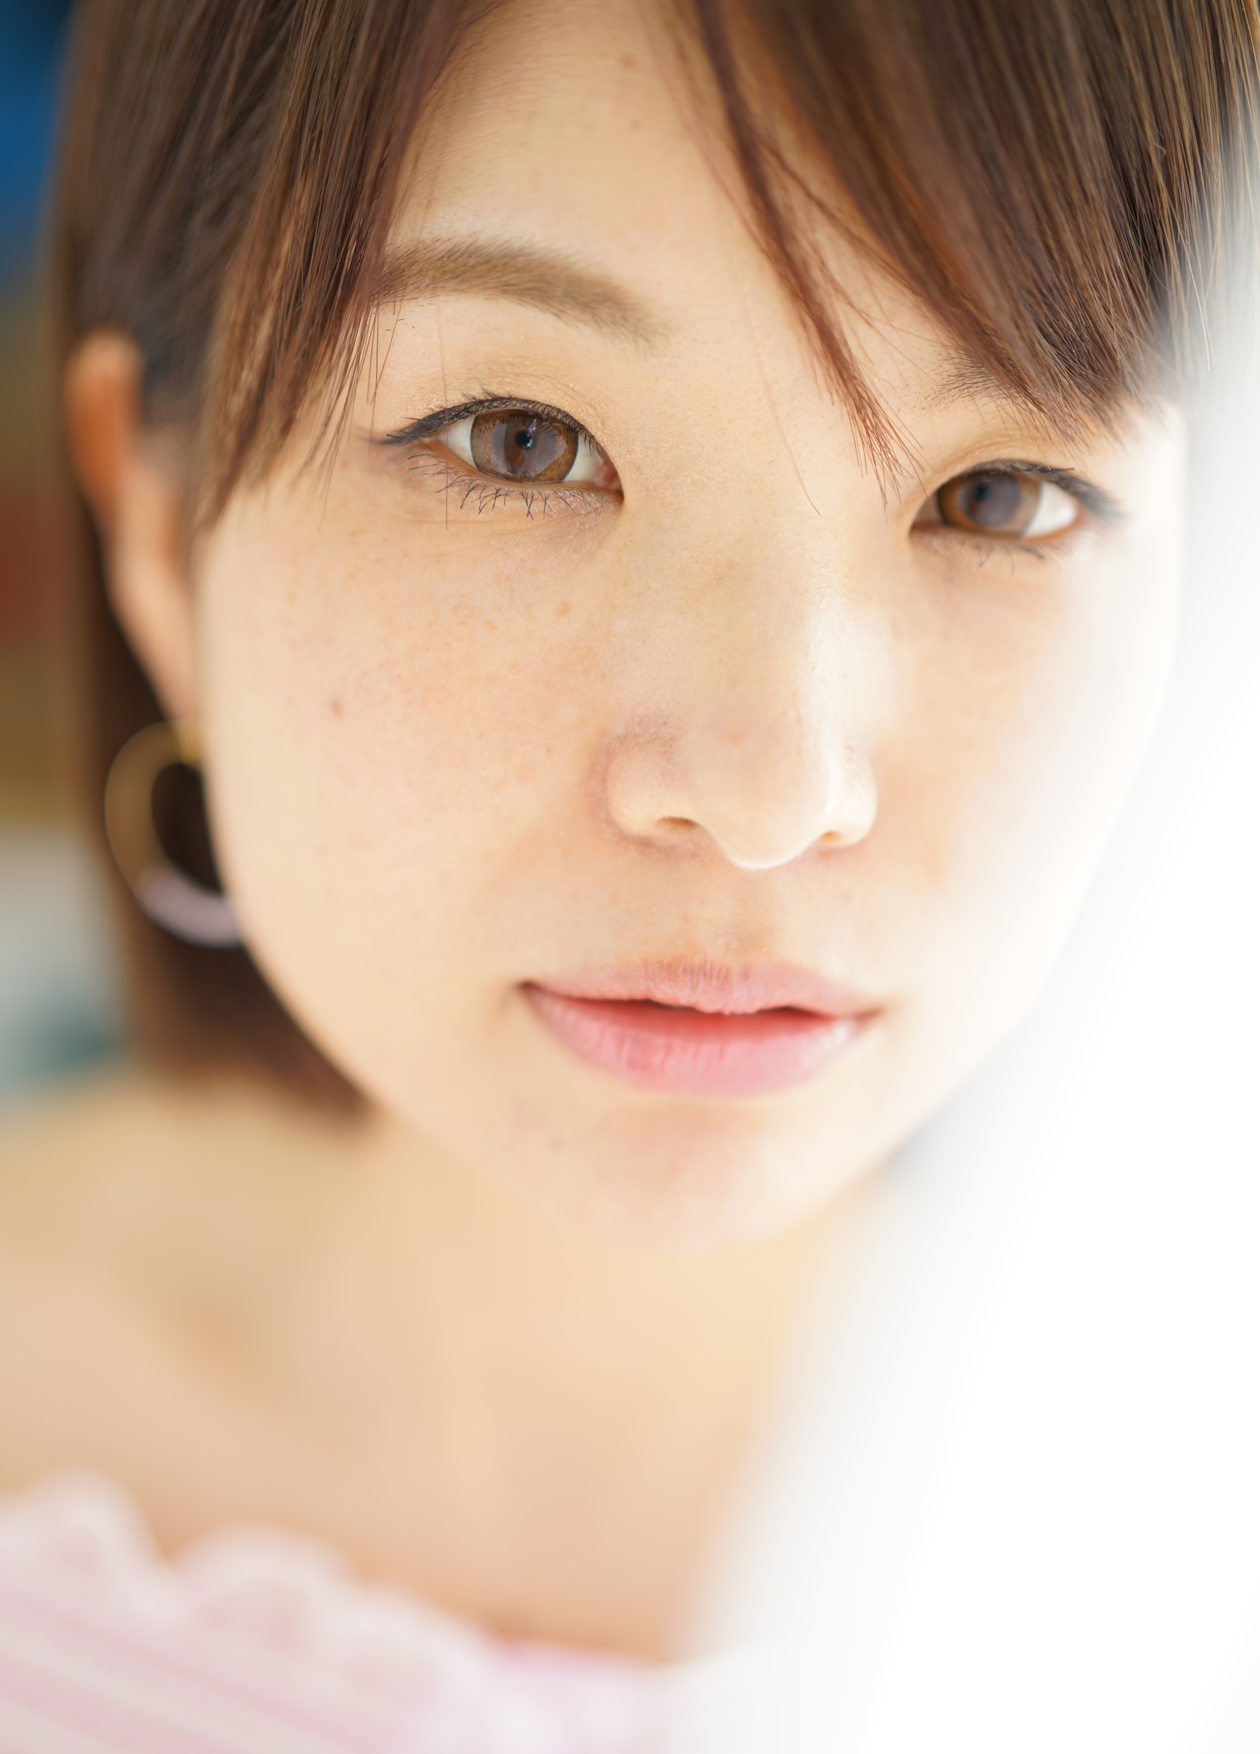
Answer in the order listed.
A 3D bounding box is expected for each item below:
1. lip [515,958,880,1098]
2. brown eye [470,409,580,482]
[{"bbox_3d":[0.009,0.020,0.341,0.046,0.018,0.017,5,7,-6],"label":"lip"},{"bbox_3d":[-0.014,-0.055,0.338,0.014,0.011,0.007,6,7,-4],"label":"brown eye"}]

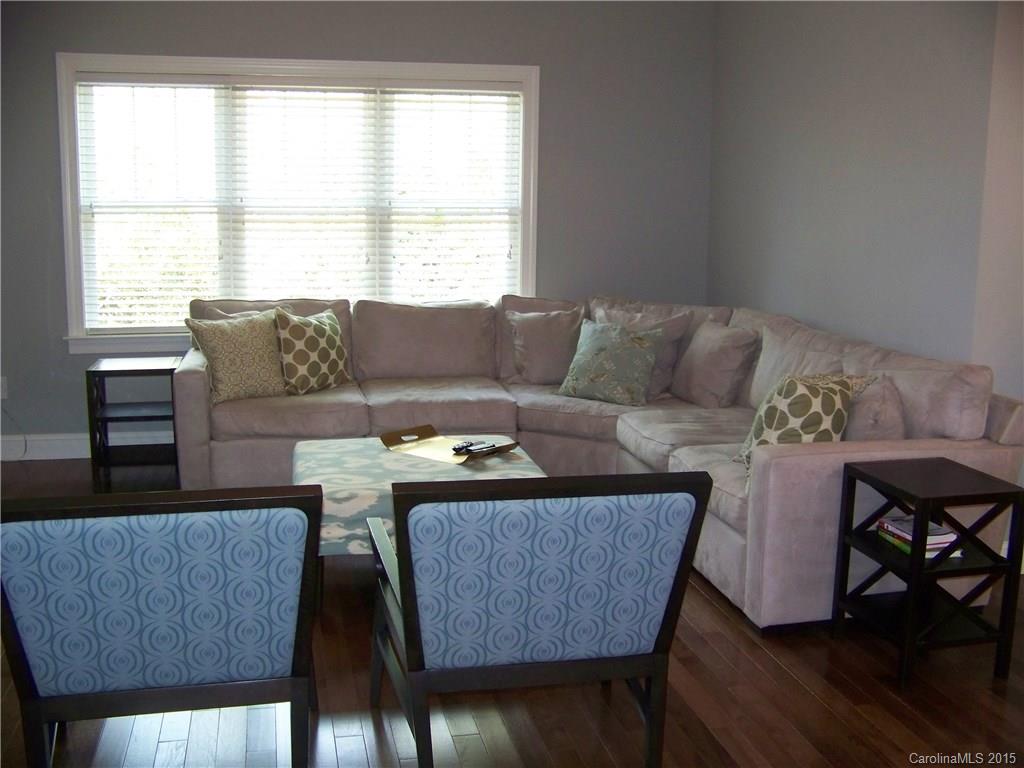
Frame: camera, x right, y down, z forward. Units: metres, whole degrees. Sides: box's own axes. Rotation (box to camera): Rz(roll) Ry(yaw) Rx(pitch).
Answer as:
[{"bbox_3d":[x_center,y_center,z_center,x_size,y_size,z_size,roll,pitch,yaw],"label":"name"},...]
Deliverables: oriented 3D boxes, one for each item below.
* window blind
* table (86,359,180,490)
[{"bbox_3d":[-1.135,-0.978,6.036,2.450,1.348,0.060,-2,10,-13],"label":"window blind"},{"bbox_3d":[-1.889,0.196,5.413,0.416,0.604,0.400,-2,10,-13],"label":"table"}]

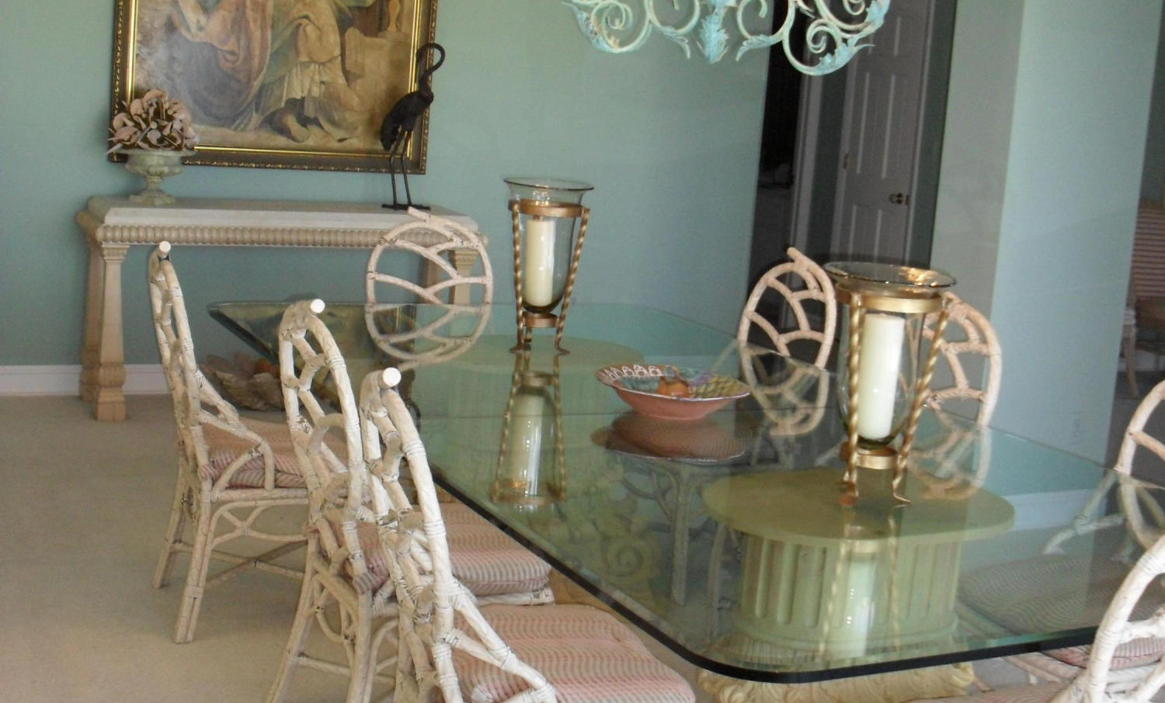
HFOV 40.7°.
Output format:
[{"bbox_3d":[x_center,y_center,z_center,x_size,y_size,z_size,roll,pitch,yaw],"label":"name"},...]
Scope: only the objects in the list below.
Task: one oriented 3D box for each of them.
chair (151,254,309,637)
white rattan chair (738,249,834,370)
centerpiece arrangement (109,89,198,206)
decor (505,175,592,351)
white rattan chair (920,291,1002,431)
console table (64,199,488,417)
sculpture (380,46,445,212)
[{"bbox_3d":[-0.880,0.207,4.188,0.570,1.000,0.500,0,11,-23],"label":"chair"},{"bbox_3d":[0.392,0.199,4.723,0.570,1.000,0.500,-2,11,-30],"label":"white rattan chair"},{"bbox_3d":[-1.739,-0.841,6.402,0.360,0.475,0.360,-1,11,-25],"label":"centerpiece arrangement"},{"bbox_3d":[-0.110,-0.237,4.357,0.235,0.465,0.235,4,10,-1],"label":"decor"},{"bbox_3d":[0.683,0.350,3.967,0.570,1.000,0.500,-1,11,-27],"label":"white rattan chair"},{"bbox_3d":[-1.279,-0.196,6.768,1.640,0.862,0.502,-1,11,-25],"label":"console table"},{"bbox_3d":[-0.752,-0.995,6.936,0.260,0.720,0.120,-1,11,-25],"label":"sculpture"}]

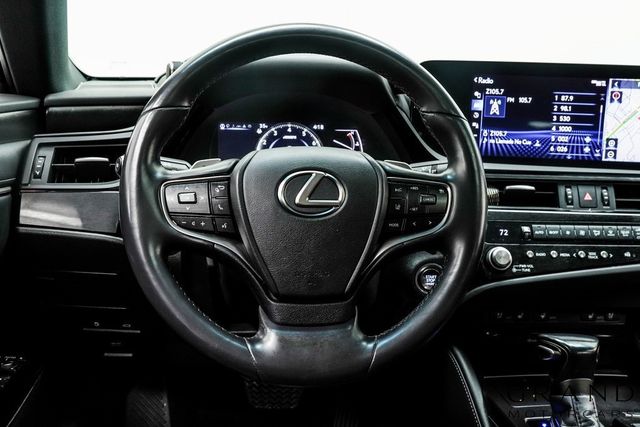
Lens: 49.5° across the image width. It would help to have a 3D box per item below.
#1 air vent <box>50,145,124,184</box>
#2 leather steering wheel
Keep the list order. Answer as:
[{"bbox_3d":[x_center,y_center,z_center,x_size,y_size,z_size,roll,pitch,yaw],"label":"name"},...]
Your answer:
[{"bbox_3d":[-0.272,-0.061,0.845,0.107,0.047,0.040,0,6,-6],"label":"air vent"},{"bbox_3d":[-0.015,-0.009,0.732,0.372,0.368,0.090,-1,-8,-7],"label":"leather steering wheel"}]

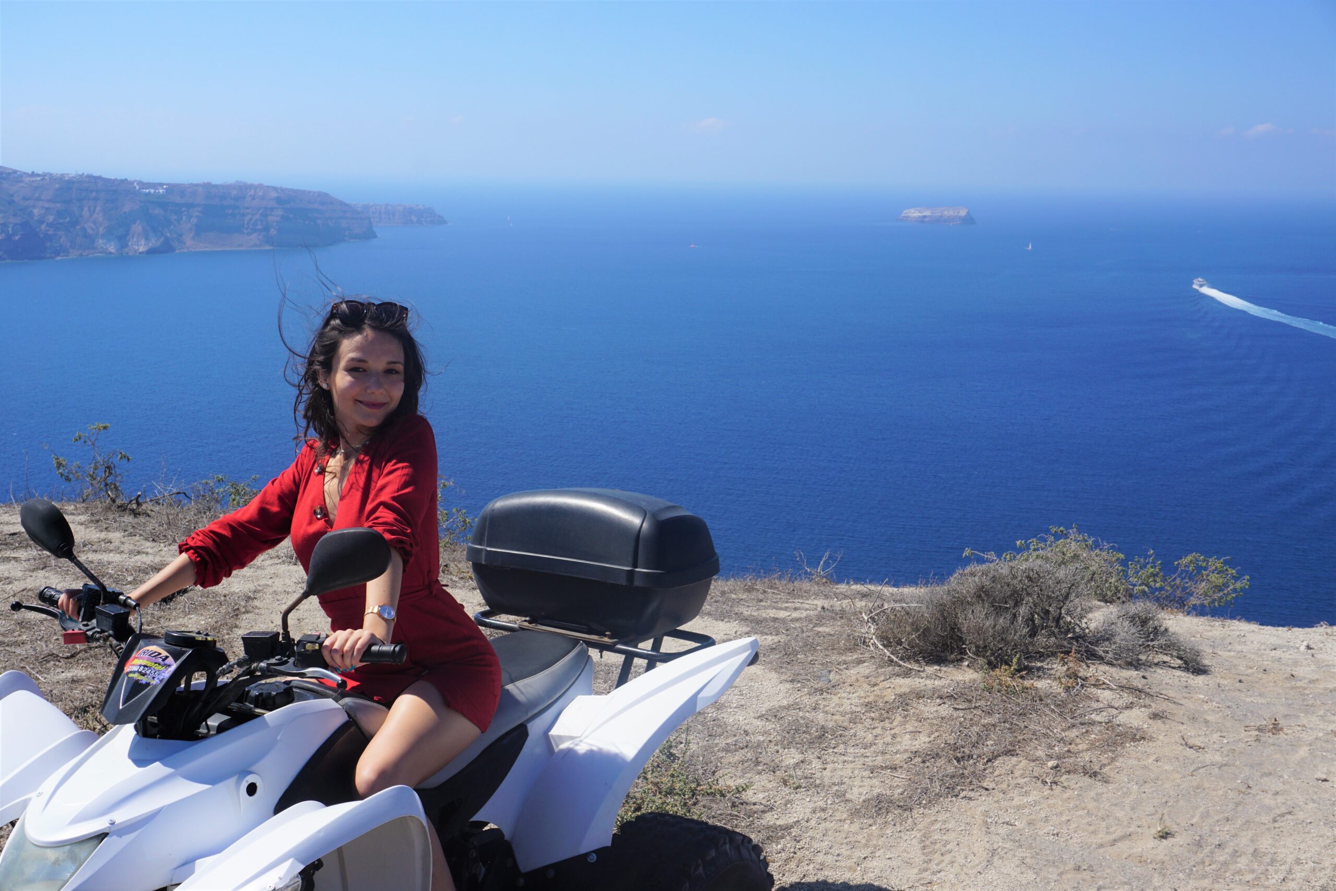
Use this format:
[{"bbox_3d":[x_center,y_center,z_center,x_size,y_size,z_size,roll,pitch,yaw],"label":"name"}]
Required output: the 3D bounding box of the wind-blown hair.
[{"bbox_3d":[-0.562,-0.147,2.640,0.240,0.310,0.240,-4,12,-30],"label":"wind-blown hair"}]

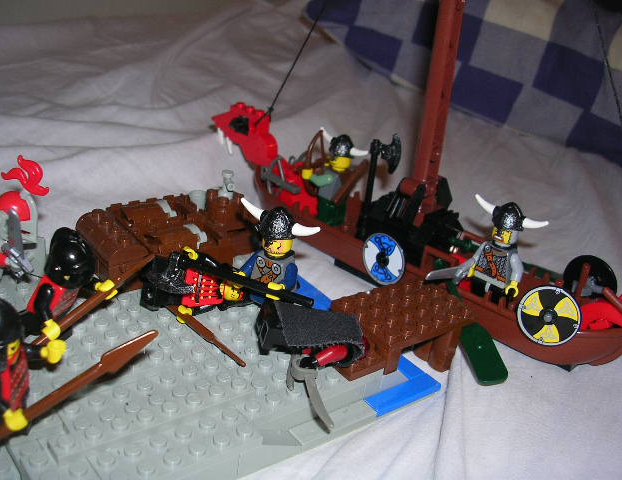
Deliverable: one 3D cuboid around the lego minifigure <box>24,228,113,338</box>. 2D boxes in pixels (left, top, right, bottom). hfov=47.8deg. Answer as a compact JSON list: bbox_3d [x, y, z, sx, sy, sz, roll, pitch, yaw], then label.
[{"bbox_3d":[-0.081,0.015,0.231,0.020,0.038,0.025,22,27,4],"label":"lego minifigure"}]

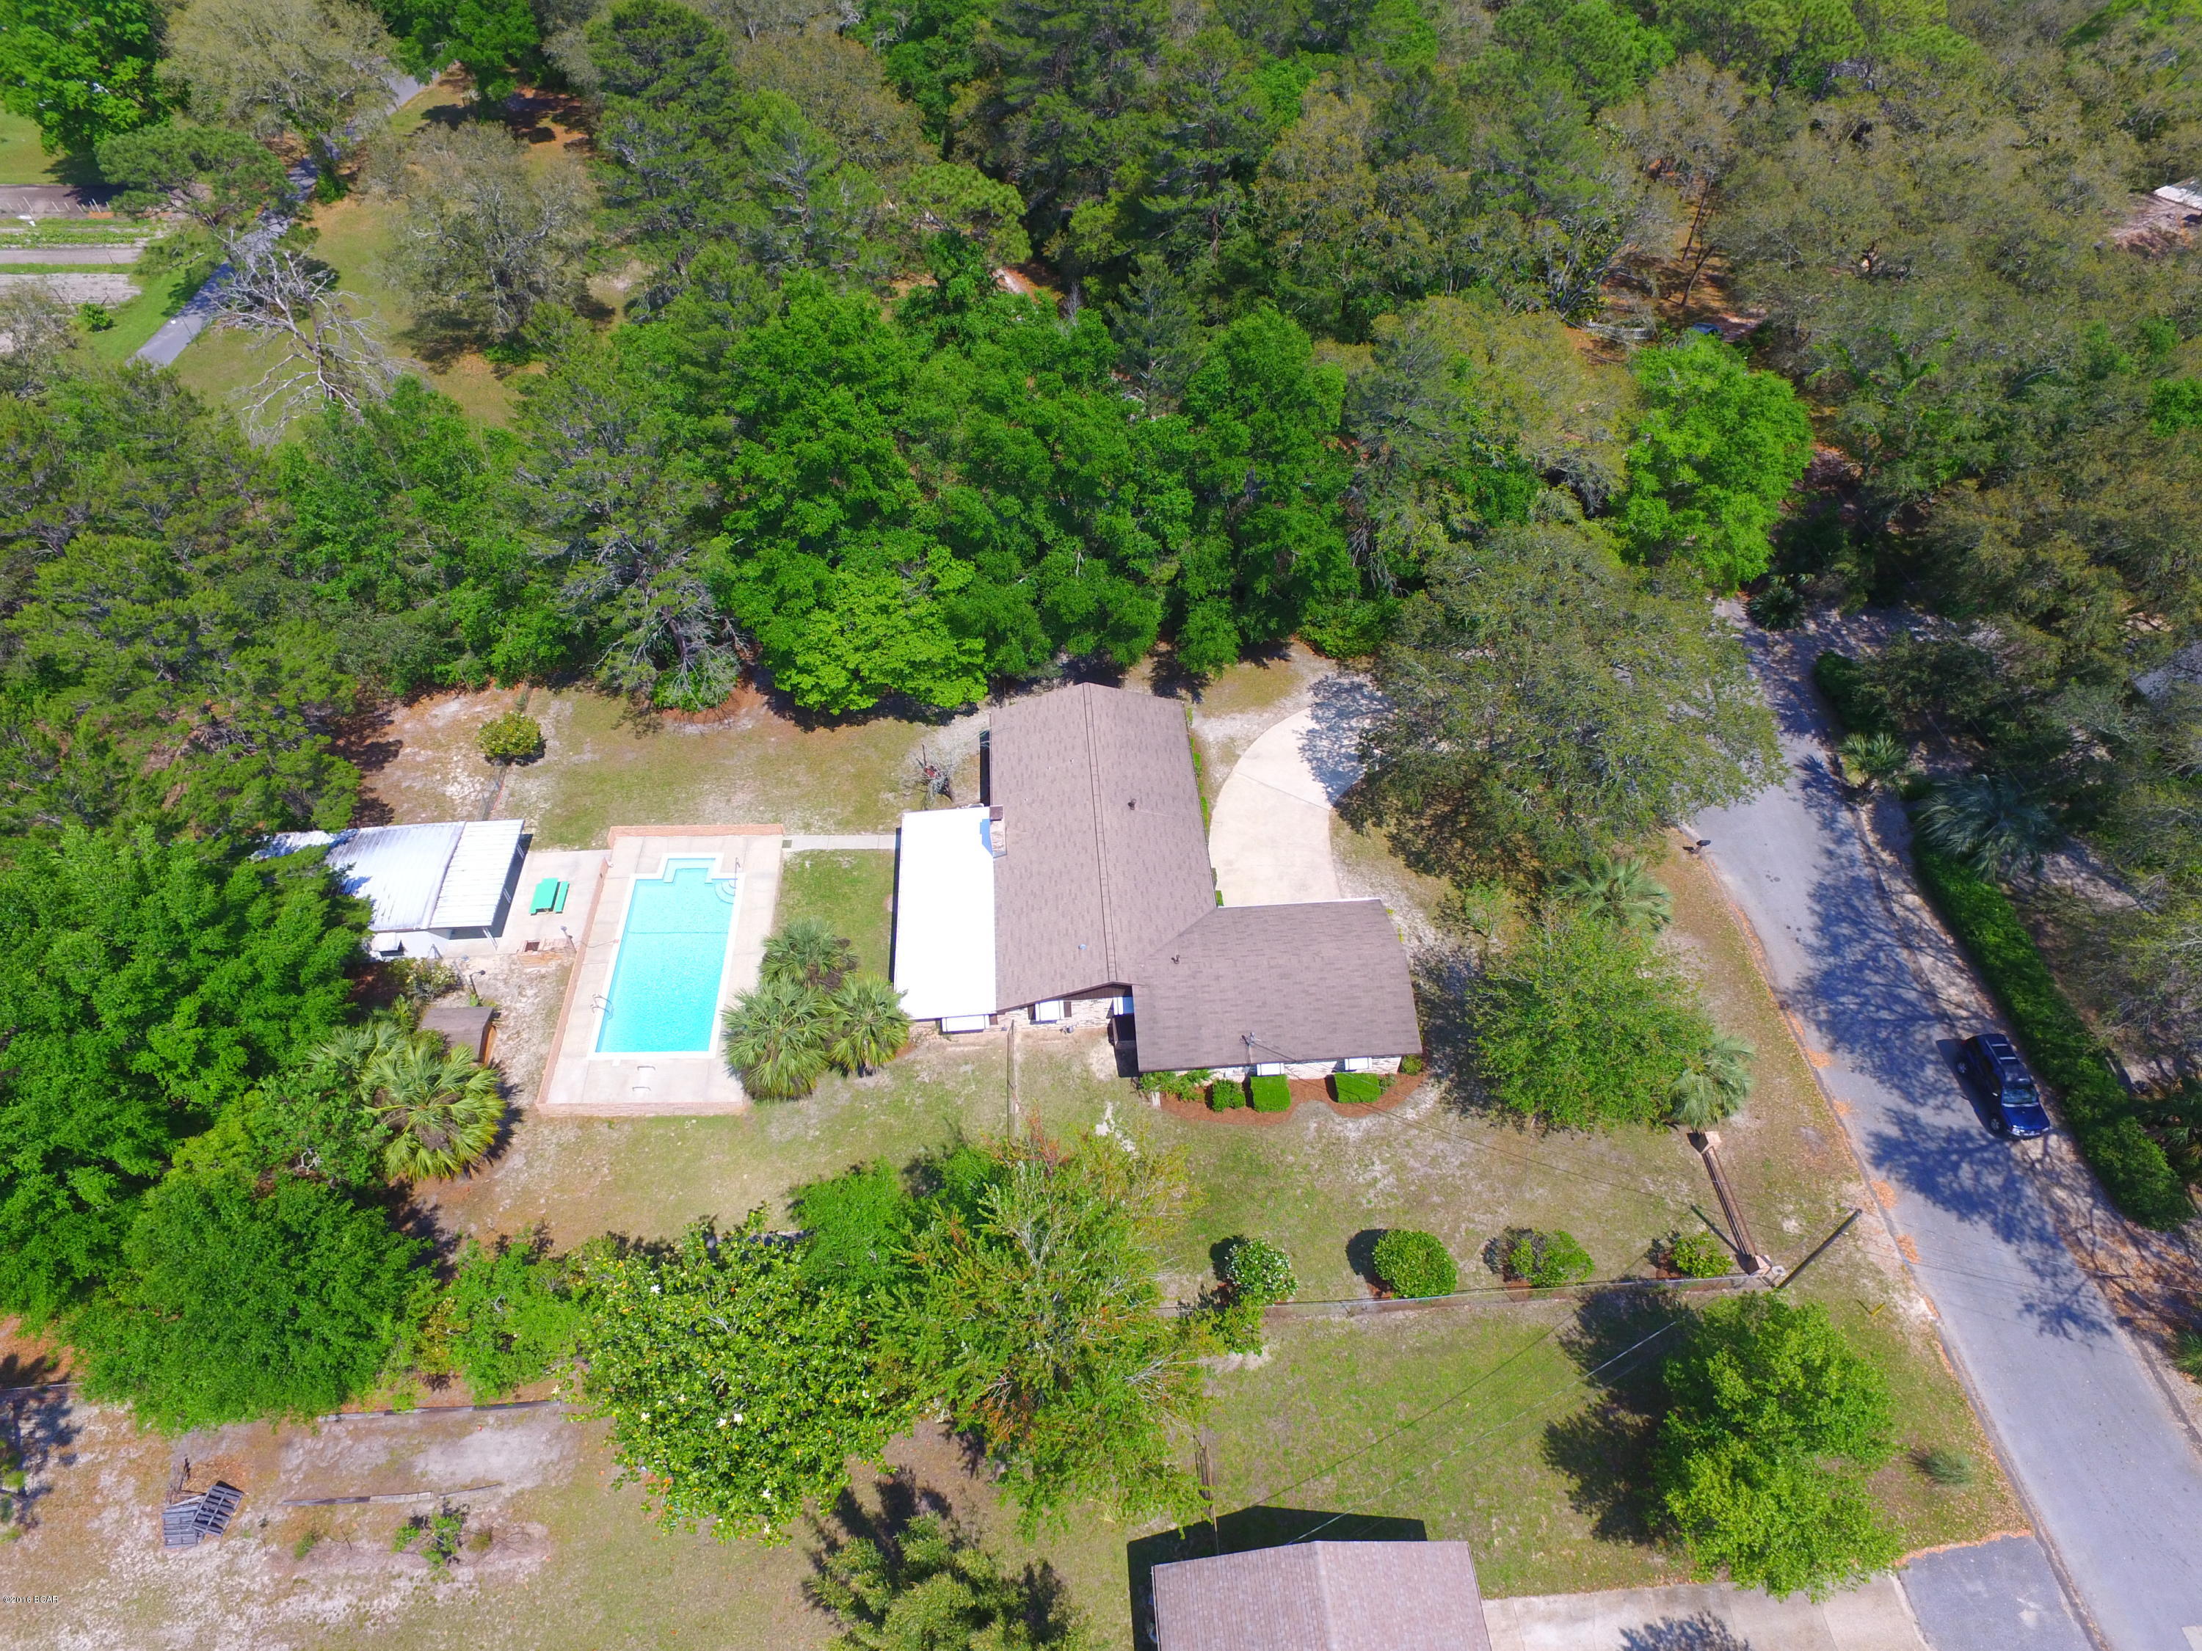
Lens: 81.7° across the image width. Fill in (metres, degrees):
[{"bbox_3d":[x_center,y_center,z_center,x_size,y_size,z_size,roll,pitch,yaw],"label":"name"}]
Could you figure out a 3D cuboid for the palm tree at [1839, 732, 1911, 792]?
[{"bbox_3d":[40.933,-3.185,67.592,3.400,2.700,3.500,3,49,0],"label":"palm tree"}]

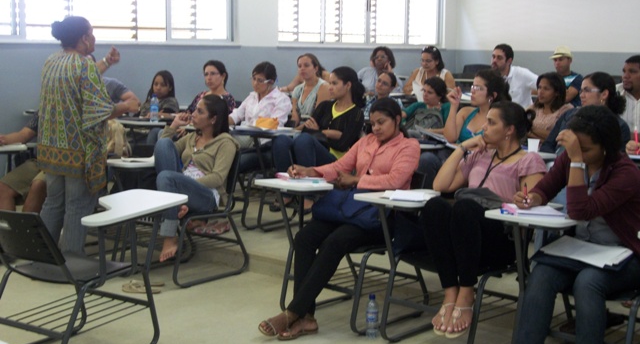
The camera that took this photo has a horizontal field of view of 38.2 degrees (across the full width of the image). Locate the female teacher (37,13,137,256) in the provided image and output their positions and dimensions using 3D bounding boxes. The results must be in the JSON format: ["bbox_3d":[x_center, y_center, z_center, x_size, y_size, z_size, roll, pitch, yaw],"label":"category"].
[{"bbox_3d":[-1.598,-0.220,6.304,0.580,1.630,0.560,-6,10,-39],"label":"female teacher"}]

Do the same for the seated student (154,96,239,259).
[{"bbox_3d":[-0.831,0.052,5.880,0.680,1.080,0.520,-6,10,-40],"label":"seated student"}]

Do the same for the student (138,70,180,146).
[{"bbox_3d":[-1.389,-0.287,7.800,0.480,1.120,0.740,6,9,32],"label":"student"}]

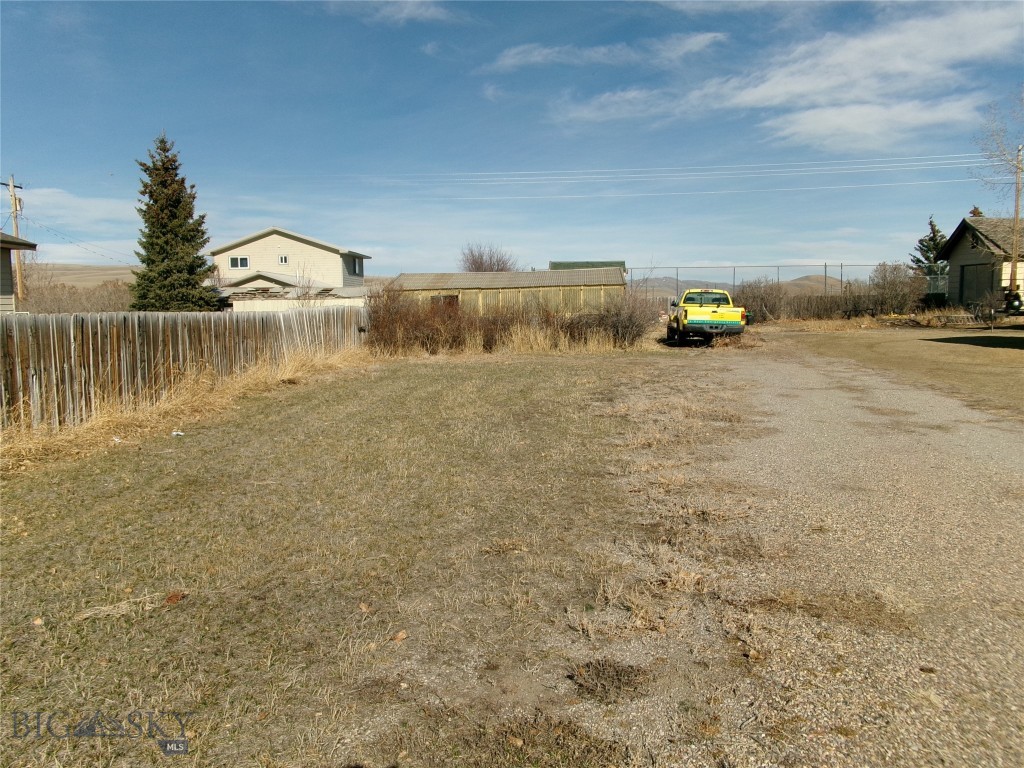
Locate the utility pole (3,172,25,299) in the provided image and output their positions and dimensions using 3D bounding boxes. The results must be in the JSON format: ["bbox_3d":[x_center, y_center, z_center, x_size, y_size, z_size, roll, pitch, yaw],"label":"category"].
[{"bbox_3d":[-29.075,-7.658,48.186,0.700,9.300,2.300,-1,6,0],"label":"utility pole"}]

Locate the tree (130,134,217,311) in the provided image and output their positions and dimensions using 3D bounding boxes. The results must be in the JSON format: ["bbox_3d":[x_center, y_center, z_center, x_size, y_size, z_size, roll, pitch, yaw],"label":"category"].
[{"bbox_3d":[-15.720,-6.820,38.186,3.950,9.300,3.950,-1,6,0],"label":"tree"}]

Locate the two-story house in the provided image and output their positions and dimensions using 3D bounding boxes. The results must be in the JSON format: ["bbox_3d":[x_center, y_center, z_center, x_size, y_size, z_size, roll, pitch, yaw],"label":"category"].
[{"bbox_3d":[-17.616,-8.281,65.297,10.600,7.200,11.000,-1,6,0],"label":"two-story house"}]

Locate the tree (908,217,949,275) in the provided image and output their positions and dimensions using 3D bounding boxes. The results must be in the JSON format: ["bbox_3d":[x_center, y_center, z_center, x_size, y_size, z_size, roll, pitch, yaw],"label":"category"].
[{"bbox_3d":[30.870,-8.627,60.768,3.300,7.200,3.300,-1,6,0],"label":"tree"}]

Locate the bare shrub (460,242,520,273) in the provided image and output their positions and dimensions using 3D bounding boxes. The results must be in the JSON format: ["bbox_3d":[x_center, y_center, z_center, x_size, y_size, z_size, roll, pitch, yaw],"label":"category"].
[{"bbox_3d":[-1.397,-6.088,50.889,3.700,5.100,3.500,-1,6,0],"label":"bare shrub"}]

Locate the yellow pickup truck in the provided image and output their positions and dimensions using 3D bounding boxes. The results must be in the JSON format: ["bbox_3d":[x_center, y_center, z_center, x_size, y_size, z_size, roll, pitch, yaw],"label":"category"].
[{"bbox_3d":[6.558,-2.408,28.239,1.950,1.800,5.500,0,6,6],"label":"yellow pickup truck"}]

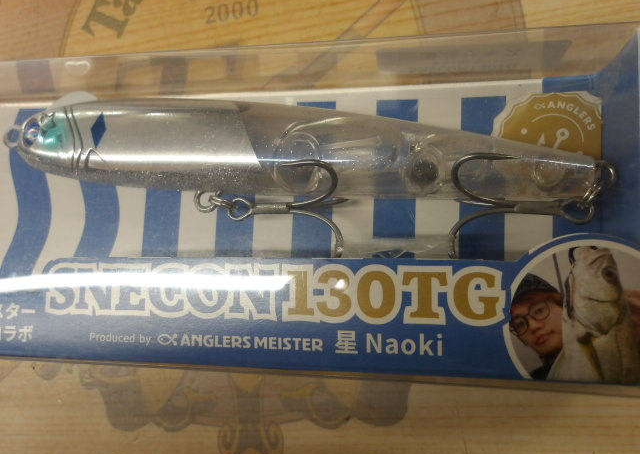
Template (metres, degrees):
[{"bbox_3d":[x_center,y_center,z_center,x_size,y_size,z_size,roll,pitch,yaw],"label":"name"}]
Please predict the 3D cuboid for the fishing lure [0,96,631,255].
[{"bbox_3d":[-0.011,-0.011,0.109,0.138,0.023,0.034,4,87,11],"label":"fishing lure"}]

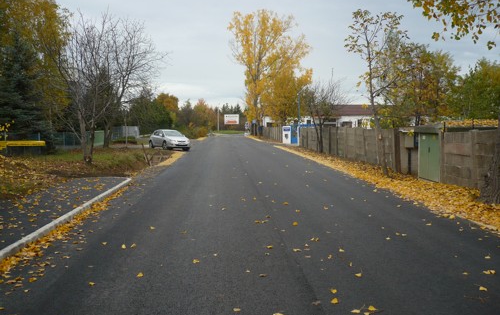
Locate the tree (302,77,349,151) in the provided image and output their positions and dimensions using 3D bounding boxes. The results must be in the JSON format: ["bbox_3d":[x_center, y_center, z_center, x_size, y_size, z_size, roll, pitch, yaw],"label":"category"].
[{"bbox_3d":[4.496,-2.520,30.100,2.739,4.510,2.700,0,4,0],"label":"tree"}]

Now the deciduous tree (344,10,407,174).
[{"bbox_3d":[4.170,-2.098,16.600,2.069,5.434,2.100,0,4,0],"label":"deciduous tree"}]

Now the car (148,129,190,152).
[{"bbox_3d":[-5.607,-1.229,35.300,1.760,1.460,4.250,-2,4,-27],"label":"car"}]

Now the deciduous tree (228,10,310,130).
[{"bbox_3d":[2.677,-11.534,69.403,11.258,17.015,10.500,0,4,0],"label":"deciduous tree"}]

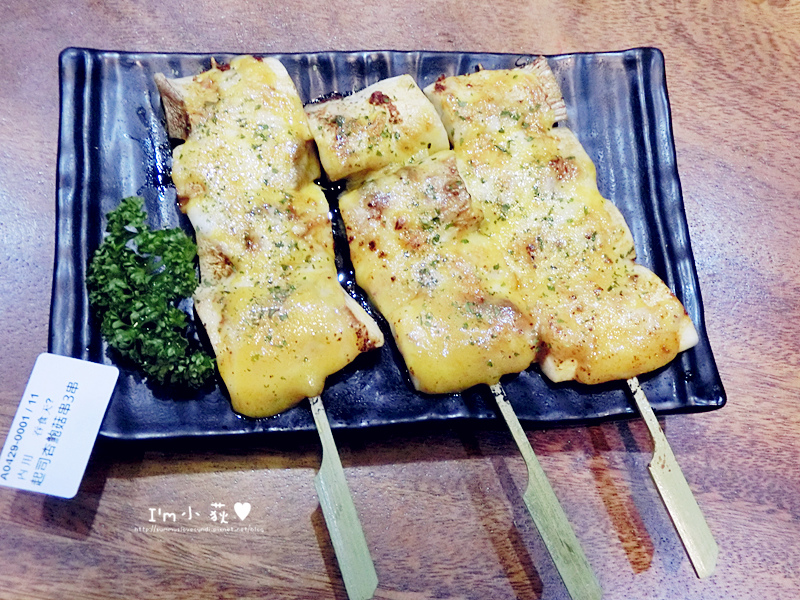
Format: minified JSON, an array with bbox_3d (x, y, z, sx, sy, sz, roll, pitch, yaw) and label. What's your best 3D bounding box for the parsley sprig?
[{"bbox_3d":[-0.078,-0.004,0.289,0.038,0.026,0.062,-12,75,-10],"label":"parsley sprig"}]

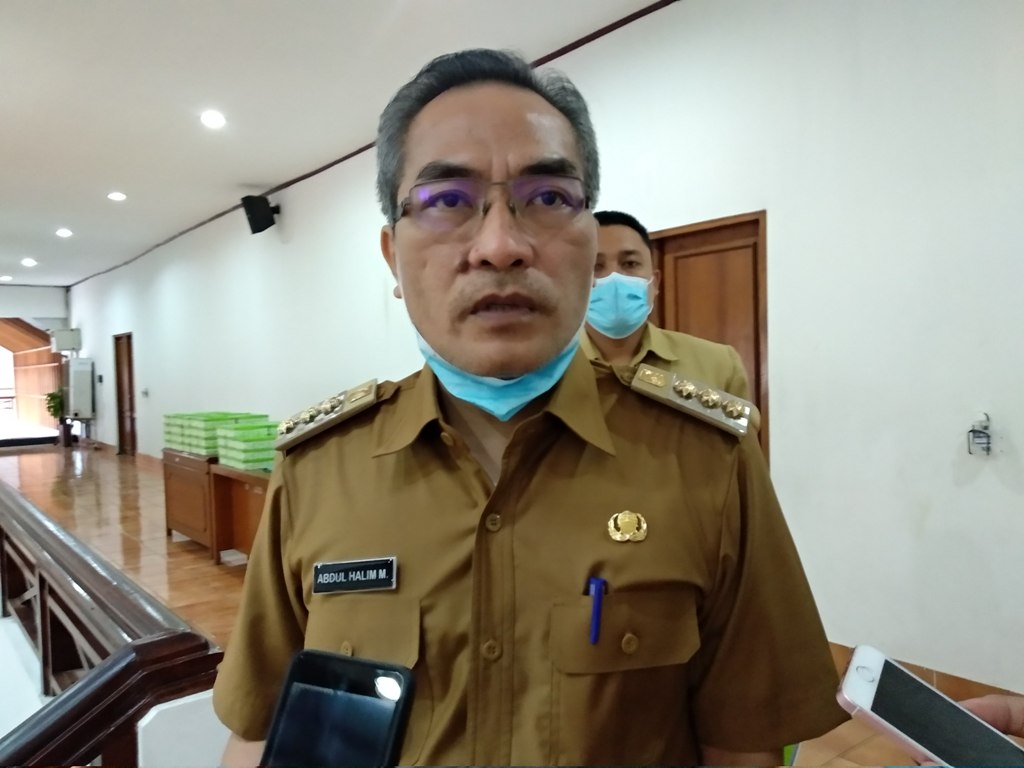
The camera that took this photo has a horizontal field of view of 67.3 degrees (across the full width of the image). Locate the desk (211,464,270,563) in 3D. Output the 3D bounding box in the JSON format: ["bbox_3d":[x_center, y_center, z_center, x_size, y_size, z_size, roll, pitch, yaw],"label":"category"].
[{"bbox_3d":[-1.535,0.938,5.383,0.650,0.745,1.250,-3,2,-39],"label":"desk"}]

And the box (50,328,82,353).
[{"bbox_3d":[-9.030,-0.883,15.624,0.460,0.430,0.420,-3,2,-39],"label":"box"}]

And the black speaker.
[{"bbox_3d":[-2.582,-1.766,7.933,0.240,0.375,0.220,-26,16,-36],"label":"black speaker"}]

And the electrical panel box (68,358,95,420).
[{"bbox_3d":[-8.503,0.084,15.195,0.380,1.170,0.460,-3,2,-39],"label":"electrical panel box"}]

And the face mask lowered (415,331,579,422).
[{"bbox_3d":[-0.011,-0.008,0.575,0.128,0.070,0.085,-2,2,-3],"label":"face mask lowered"}]

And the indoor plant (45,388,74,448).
[{"bbox_3d":[-8.886,0.660,15.101,0.430,1.130,0.430,-3,2,-39],"label":"indoor plant"}]

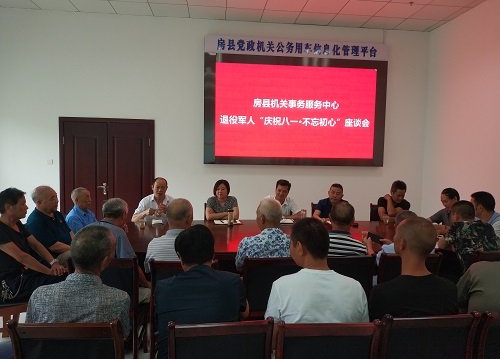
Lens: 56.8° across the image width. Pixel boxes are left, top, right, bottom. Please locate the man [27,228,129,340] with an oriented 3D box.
[{"bbox_3d":[-0.755,0.846,2.270,0.520,1.290,0.780,2,3,3],"label":"man"}]

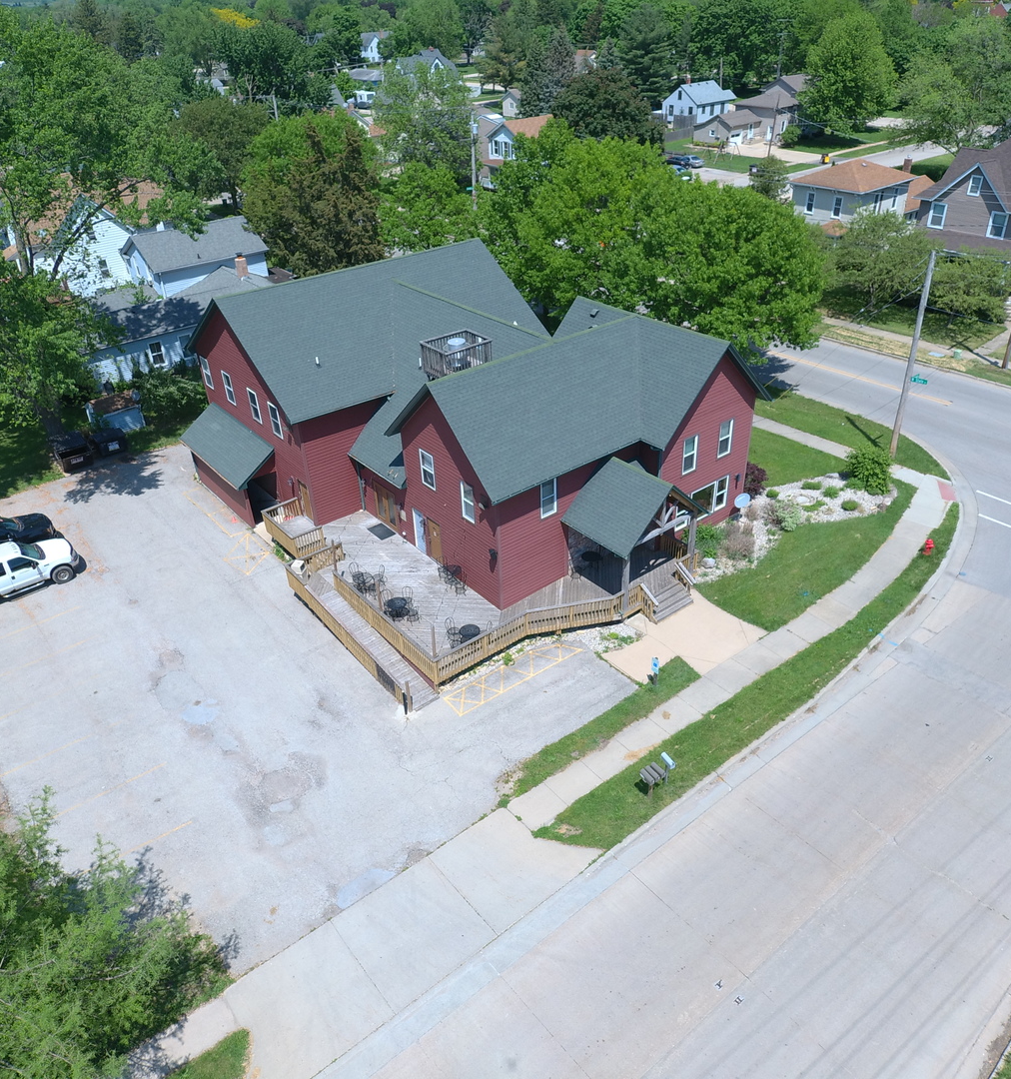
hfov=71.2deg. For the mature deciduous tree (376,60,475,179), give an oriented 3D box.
[{"bbox_3d":[-11.261,-58.666,99.000,13.900,14.500,13.900,-2,36,0],"label":"mature deciduous tree"}]

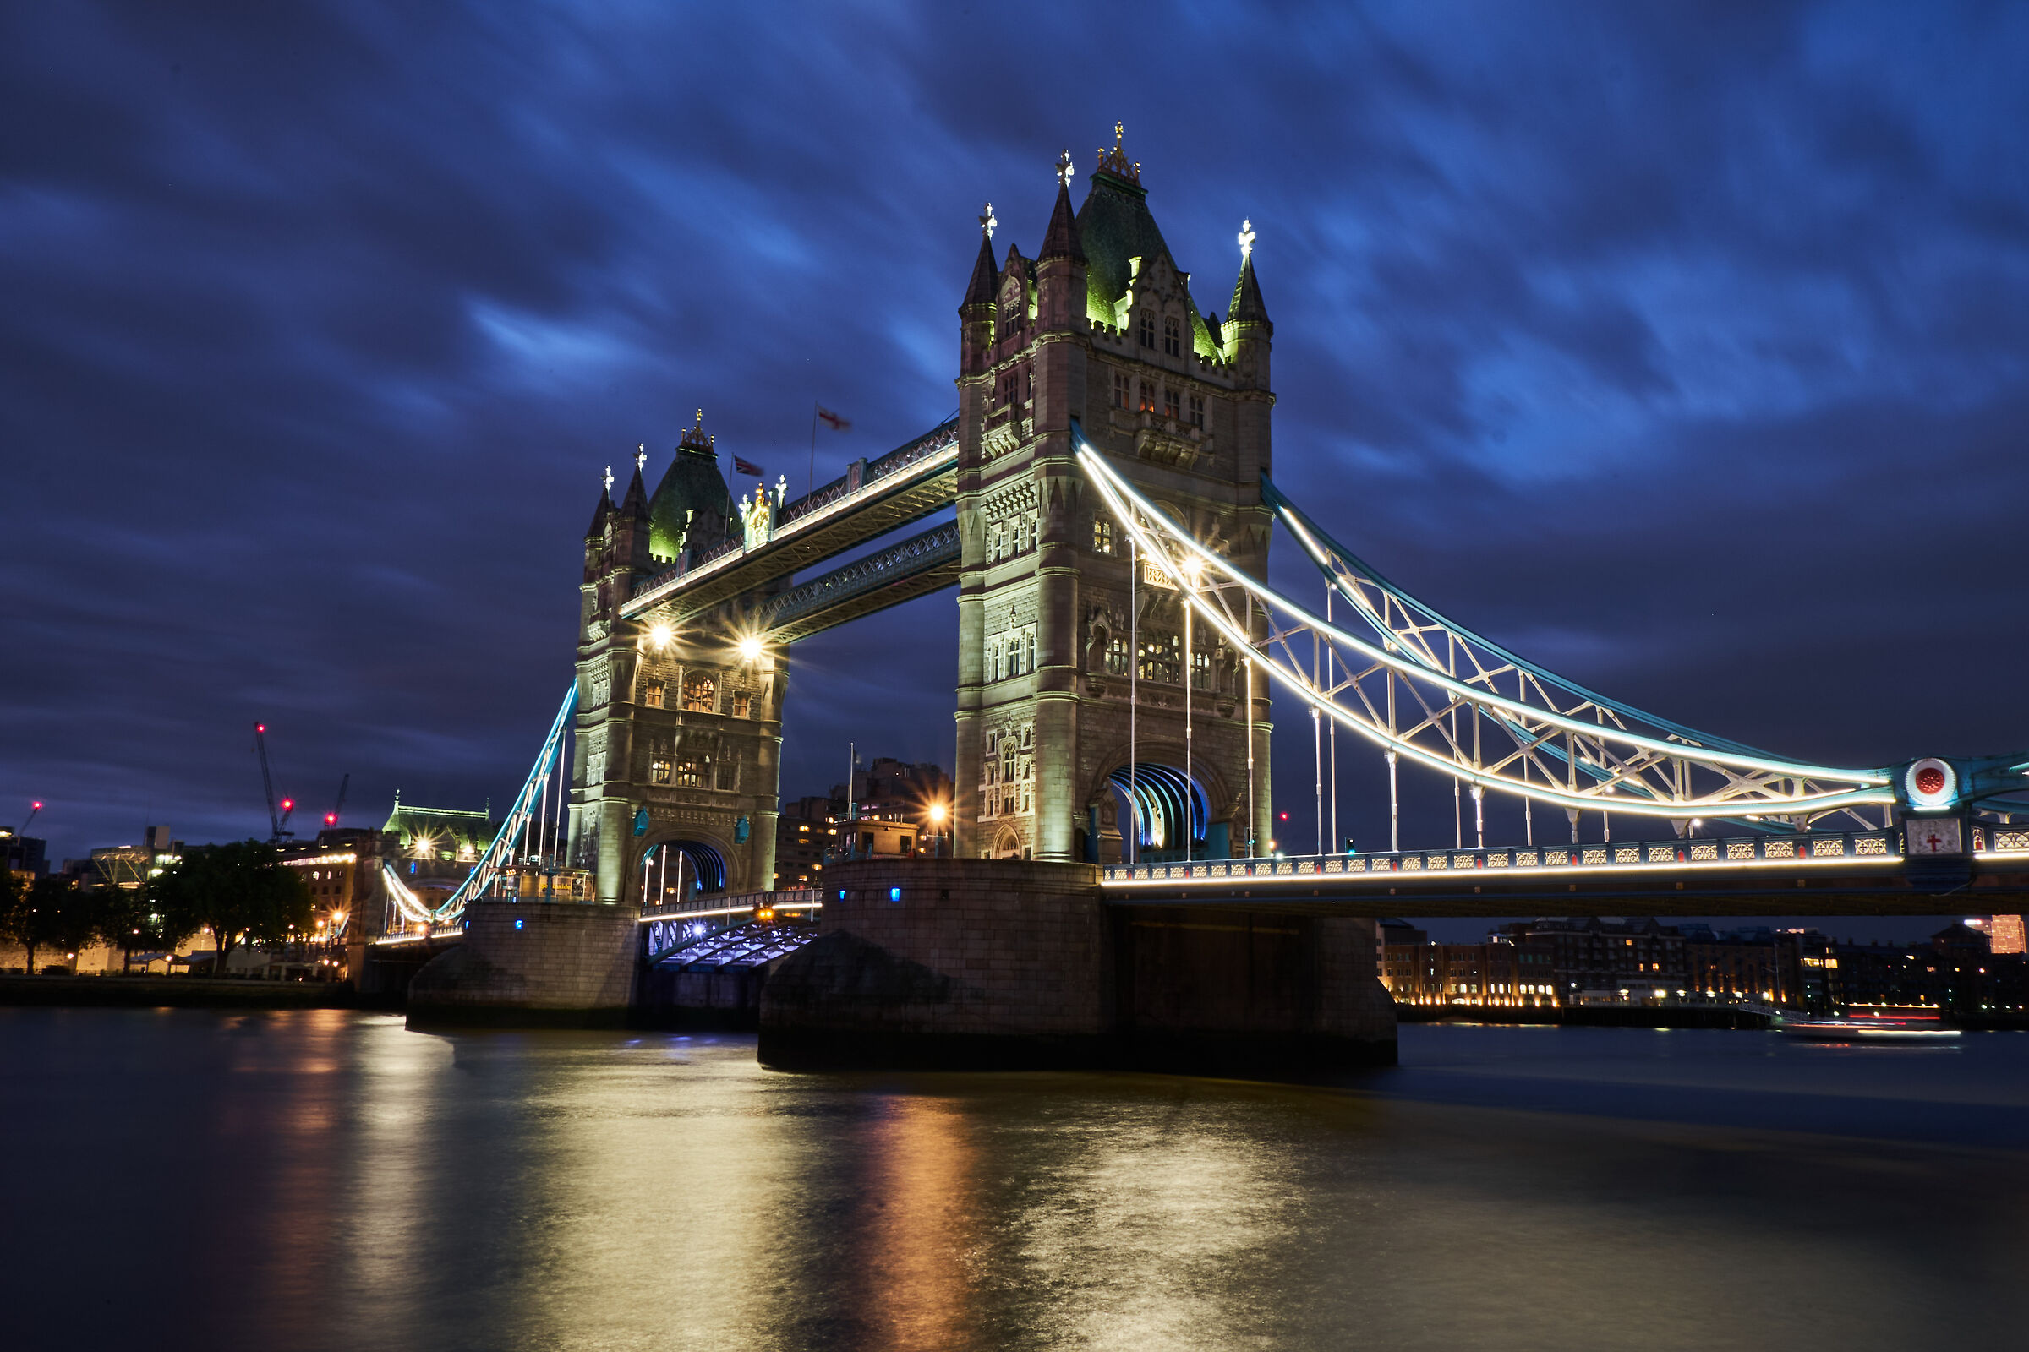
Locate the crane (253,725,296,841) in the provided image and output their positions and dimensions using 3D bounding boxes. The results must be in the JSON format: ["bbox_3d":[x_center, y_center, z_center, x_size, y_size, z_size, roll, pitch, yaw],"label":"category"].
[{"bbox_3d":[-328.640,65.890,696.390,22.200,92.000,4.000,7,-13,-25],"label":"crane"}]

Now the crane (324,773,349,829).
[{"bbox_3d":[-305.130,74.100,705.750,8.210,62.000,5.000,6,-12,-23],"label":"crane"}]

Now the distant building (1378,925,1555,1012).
[{"bbox_3d":[115.710,77.900,418.580,46.920,19.300,24.000,3,-12,-7],"label":"distant building"}]

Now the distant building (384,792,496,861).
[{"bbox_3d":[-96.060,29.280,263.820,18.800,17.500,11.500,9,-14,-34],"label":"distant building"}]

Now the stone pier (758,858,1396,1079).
[{"bbox_3d":[7.230,21.490,115.290,56.300,13.600,21.300,9,-14,-34],"label":"stone pier"}]

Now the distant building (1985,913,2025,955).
[{"bbox_3d":[2103.180,604.690,3338.320,58.000,235.000,58.000,-6,-13,31],"label":"distant building"}]

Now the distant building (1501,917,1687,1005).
[{"bbox_3d":[159.690,79.760,435.730,49.770,24.300,19.000,7,-13,-26],"label":"distant building"}]

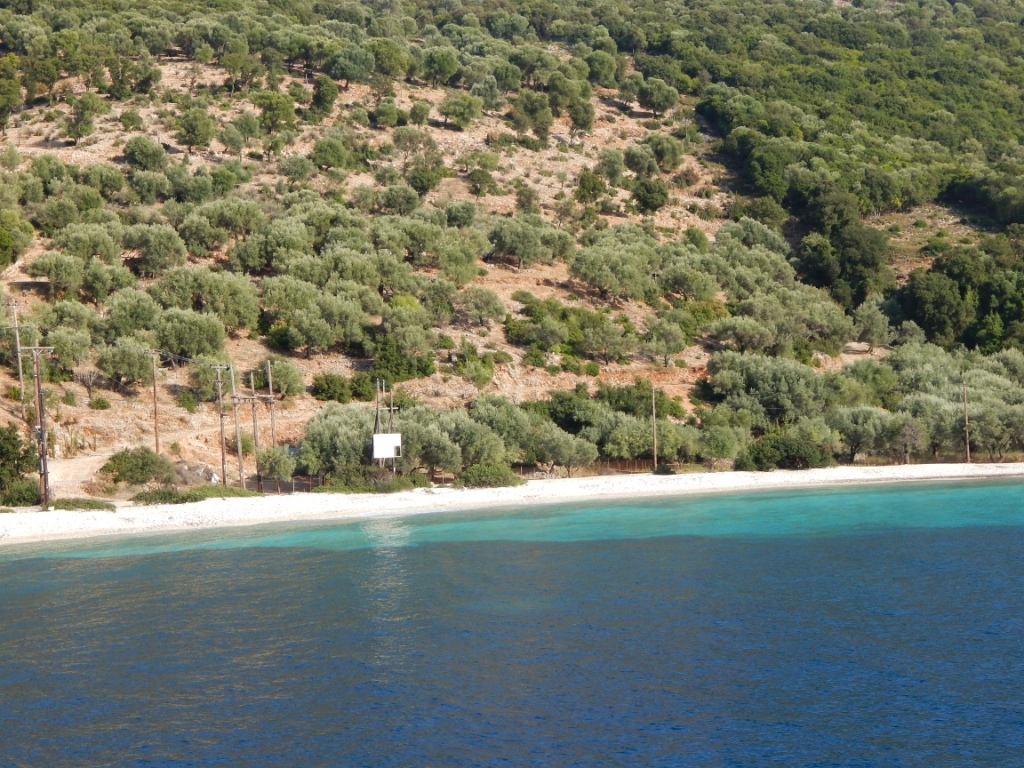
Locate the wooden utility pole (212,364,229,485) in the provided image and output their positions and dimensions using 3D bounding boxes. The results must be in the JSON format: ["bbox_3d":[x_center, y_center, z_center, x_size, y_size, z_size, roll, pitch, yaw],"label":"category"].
[{"bbox_3d":[-23.013,3.341,162.000,1.400,9.640,0.300,-4,3,-17],"label":"wooden utility pole"}]

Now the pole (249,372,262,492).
[{"bbox_3d":[-19.734,3.750,157.500,0.320,9.380,0.320,-4,3,0],"label":"pole"}]

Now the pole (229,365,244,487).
[{"bbox_3d":[-21.478,3.320,160.000,0.320,9.910,0.320,-6,3,0],"label":"pole"}]

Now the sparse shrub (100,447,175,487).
[{"bbox_3d":[-30.193,6.669,165.000,5.700,2.900,4.600,-3,3,0],"label":"sparse shrub"}]

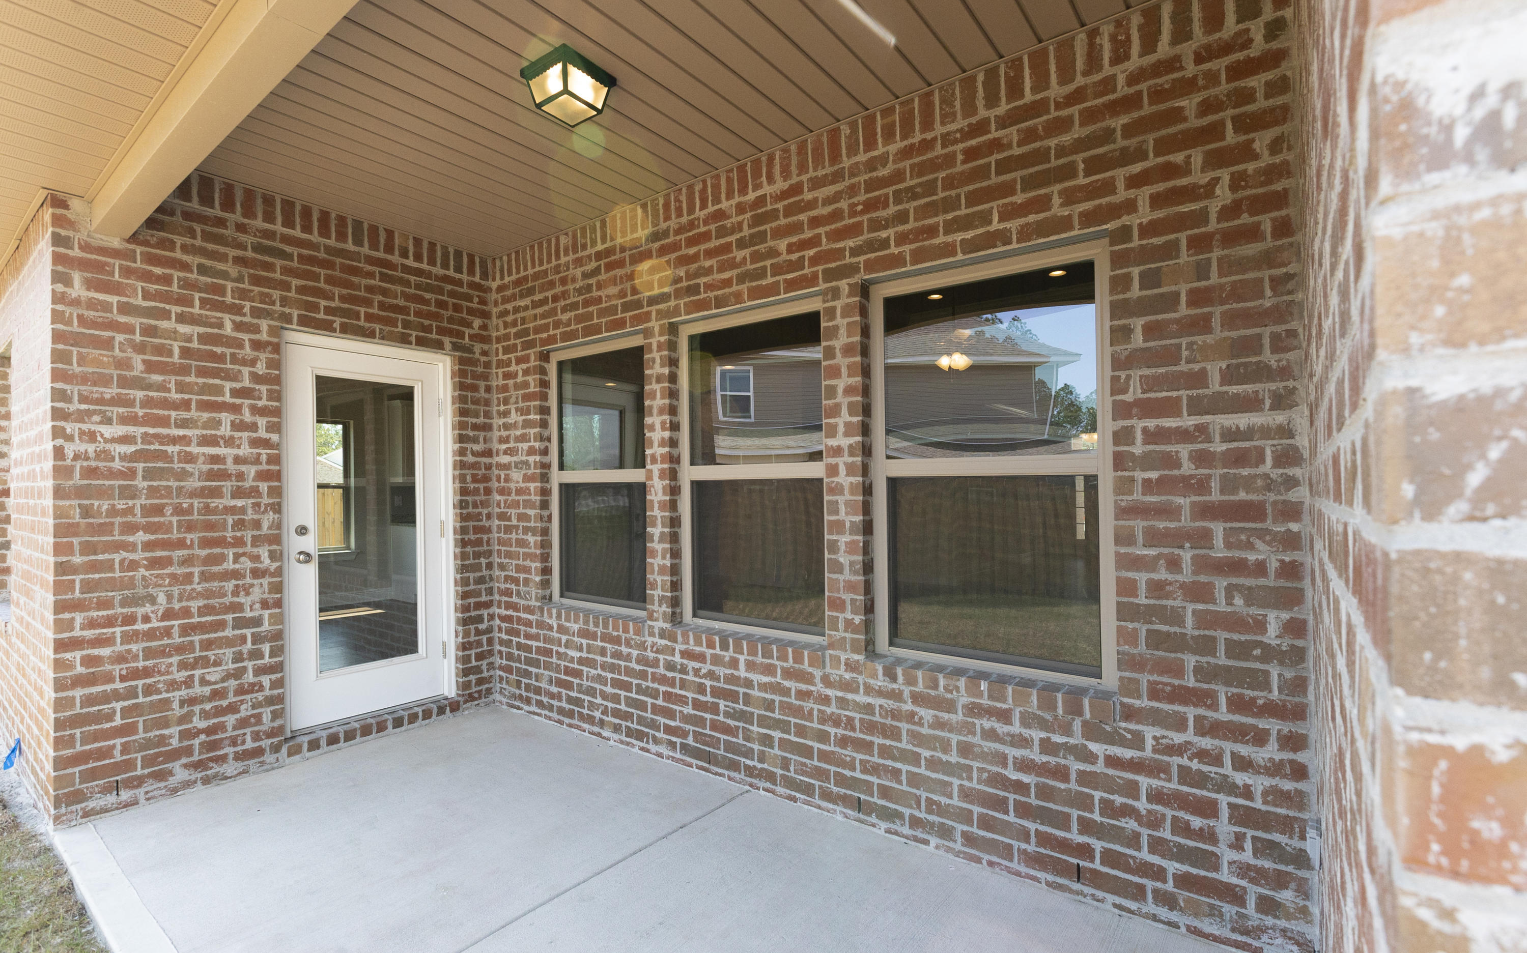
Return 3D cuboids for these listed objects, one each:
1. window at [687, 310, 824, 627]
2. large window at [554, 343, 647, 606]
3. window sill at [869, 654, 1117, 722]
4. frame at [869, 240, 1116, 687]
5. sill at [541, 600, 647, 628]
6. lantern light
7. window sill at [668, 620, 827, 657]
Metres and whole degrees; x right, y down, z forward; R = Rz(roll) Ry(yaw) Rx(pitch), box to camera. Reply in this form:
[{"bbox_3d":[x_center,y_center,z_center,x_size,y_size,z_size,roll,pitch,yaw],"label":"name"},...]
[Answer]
[{"bbox_3d":[-0.037,-0.023,3.245,0.911,1.529,0.079,-1,-1,37],"label":"window"},{"bbox_3d":[-0.903,-0.003,3.890,0.906,1.518,0.079,-1,-1,37],"label":"large window"},{"bbox_3d":[0.803,0.767,2.510,0.911,0.084,0.101,-1,-1,37],"label":"window sill"},{"bbox_3d":[0.849,-0.040,2.584,0.906,1.534,0.079,-1,-1,37],"label":"frame"},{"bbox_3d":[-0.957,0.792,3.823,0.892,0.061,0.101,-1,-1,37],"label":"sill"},{"bbox_3d":[-0.700,-1.395,2.467,0.250,0.134,0.246,-1,-1,37],"label":"lantern light"},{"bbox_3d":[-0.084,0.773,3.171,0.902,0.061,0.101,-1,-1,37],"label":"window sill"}]

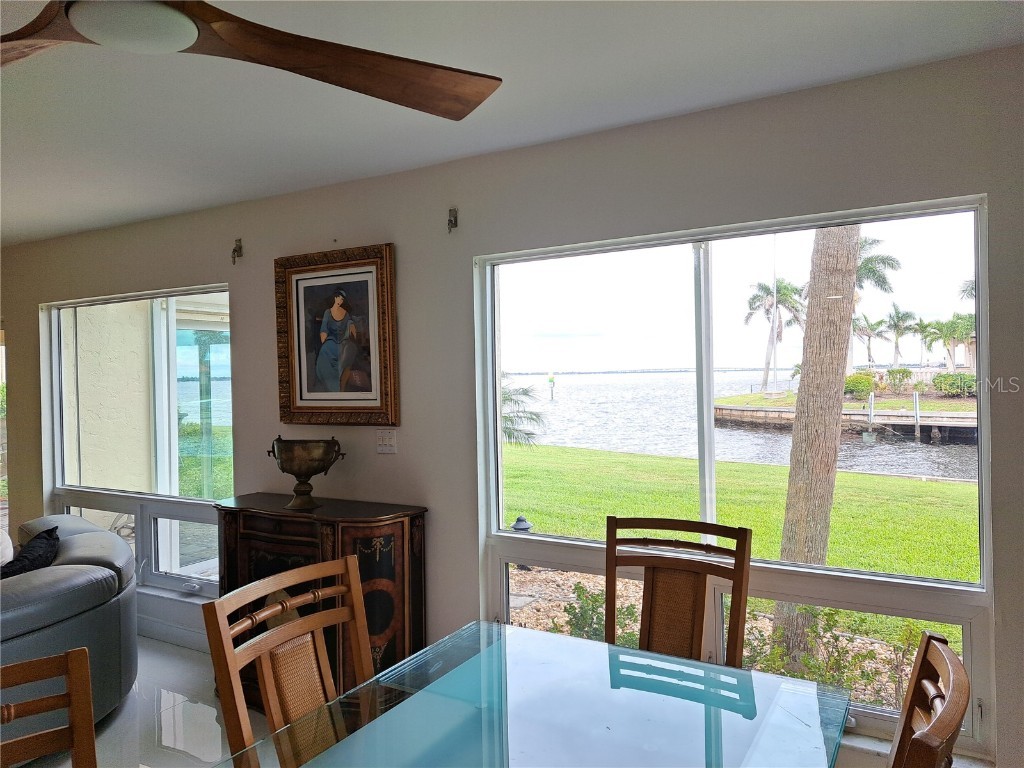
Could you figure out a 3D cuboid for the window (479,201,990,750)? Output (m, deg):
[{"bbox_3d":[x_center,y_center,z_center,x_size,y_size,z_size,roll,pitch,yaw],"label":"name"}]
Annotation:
[{"bbox_3d":[0.688,0.320,2.675,1.830,1.755,0.100,-1,1,29],"label":"window"}]

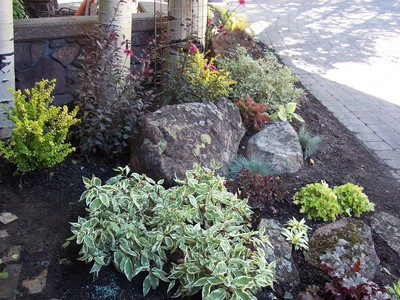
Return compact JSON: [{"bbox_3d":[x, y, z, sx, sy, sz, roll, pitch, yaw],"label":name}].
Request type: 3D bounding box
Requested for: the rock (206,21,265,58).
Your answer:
[{"bbox_3d":[0.502,-1.354,5.980,0.801,0.509,0.600,3,22,4],"label":"rock"}]

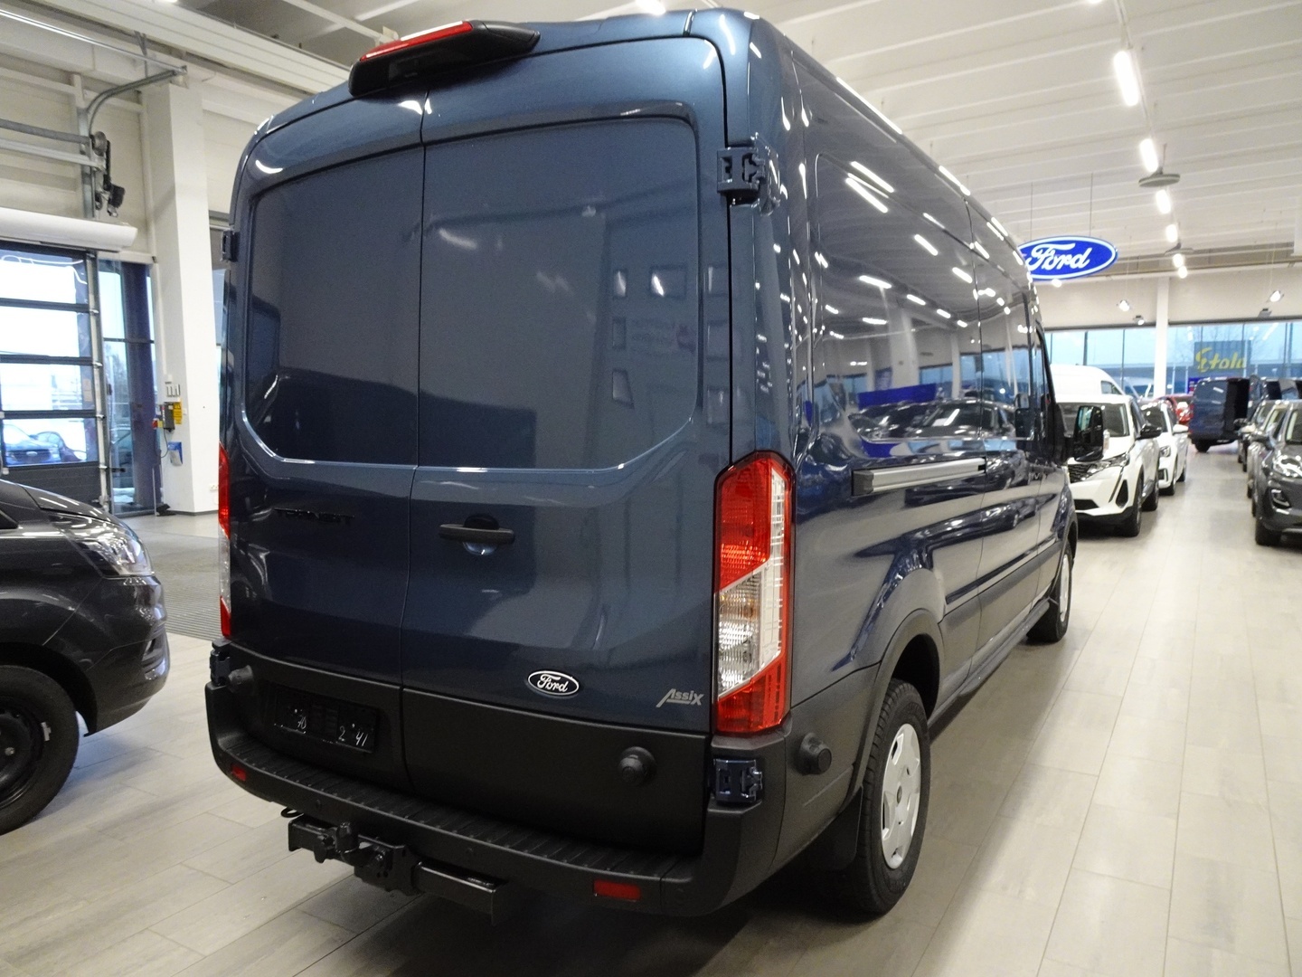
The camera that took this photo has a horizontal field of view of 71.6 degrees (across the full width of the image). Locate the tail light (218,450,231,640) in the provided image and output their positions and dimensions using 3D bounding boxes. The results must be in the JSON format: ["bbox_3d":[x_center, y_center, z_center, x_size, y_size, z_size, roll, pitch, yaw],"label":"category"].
[{"bbox_3d":[-1.367,0.154,2.944,0.140,0.610,0.140,2,6,32],"label":"tail light"}]

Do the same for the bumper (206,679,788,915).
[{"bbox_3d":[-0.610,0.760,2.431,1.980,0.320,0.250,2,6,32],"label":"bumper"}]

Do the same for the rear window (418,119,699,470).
[{"bbox_3d":[-0.251,-0.454,2.167,0.790,0.810,0.040,2,2,28],"label":"rear window"}]

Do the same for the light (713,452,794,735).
[{"bbox_3d":[0.222,0.221,1.962,0.140,0.610,0.140,2,6,32],"label":"light"}]

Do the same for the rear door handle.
[{"bbox_3d":[-0.429,0.116,2.211,0.250,0.045,0.050,2,6,29],"label":"rear door handle"}]

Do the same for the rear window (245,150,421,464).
[{"bbox_3d":[-0.933,-0.483,2.589,0.790,0.810,0.040,3,3,35],"label":"rear window"}]

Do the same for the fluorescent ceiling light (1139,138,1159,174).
[{"bbox_3d":[8.312,-5.547,15.055,0.200,0.100,2.100,2,6,32],"label":"fluorescent ceiling light"}]

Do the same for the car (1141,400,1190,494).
[{"bbox_3d":[8.420,-0.802,16.084,1.820,1.560,4.350,2,6,33],"label":"car"}]

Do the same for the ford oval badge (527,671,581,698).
[{"bbox_3d":[-0.234,0.460,2.117,0.145,0.060,0.014,2,2,25],"label":"ford oval badge"}]

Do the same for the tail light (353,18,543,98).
[{"bbox_3d":[-0.578,-1.104,2.355,0.650,0.095,0.155,2,6,32],"label":"tail light"}]

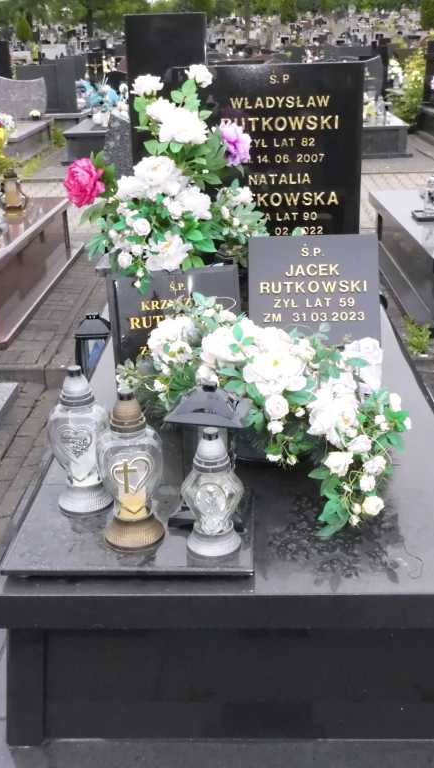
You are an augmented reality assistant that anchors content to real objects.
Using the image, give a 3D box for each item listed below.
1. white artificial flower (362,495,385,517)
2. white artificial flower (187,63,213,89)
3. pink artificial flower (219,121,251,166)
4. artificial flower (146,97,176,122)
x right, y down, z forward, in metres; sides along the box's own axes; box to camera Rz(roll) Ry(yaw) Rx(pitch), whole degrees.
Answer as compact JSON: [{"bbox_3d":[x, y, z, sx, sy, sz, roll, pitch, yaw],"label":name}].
[{"bbox_3d":[0.368,0.285,1.946,0.056,0.051,0.054,3,23,11],"label":"white artificial flower"},{"bbox_3d":[-0.063,-1.109,2.977,0.099,0.089,0.089,-2,22,0],"label":"white artificial flower"},{"bbox_3d":[0.065,-0.840,2.894,0.115,0.155,0.090,-21,29,-39],"label":"pink artificial flower"},{"bbox_3d":[-0.191,-0.926,2.793,0.101,0.088,0.090,3,23,13],"label":"artificial flower"}]

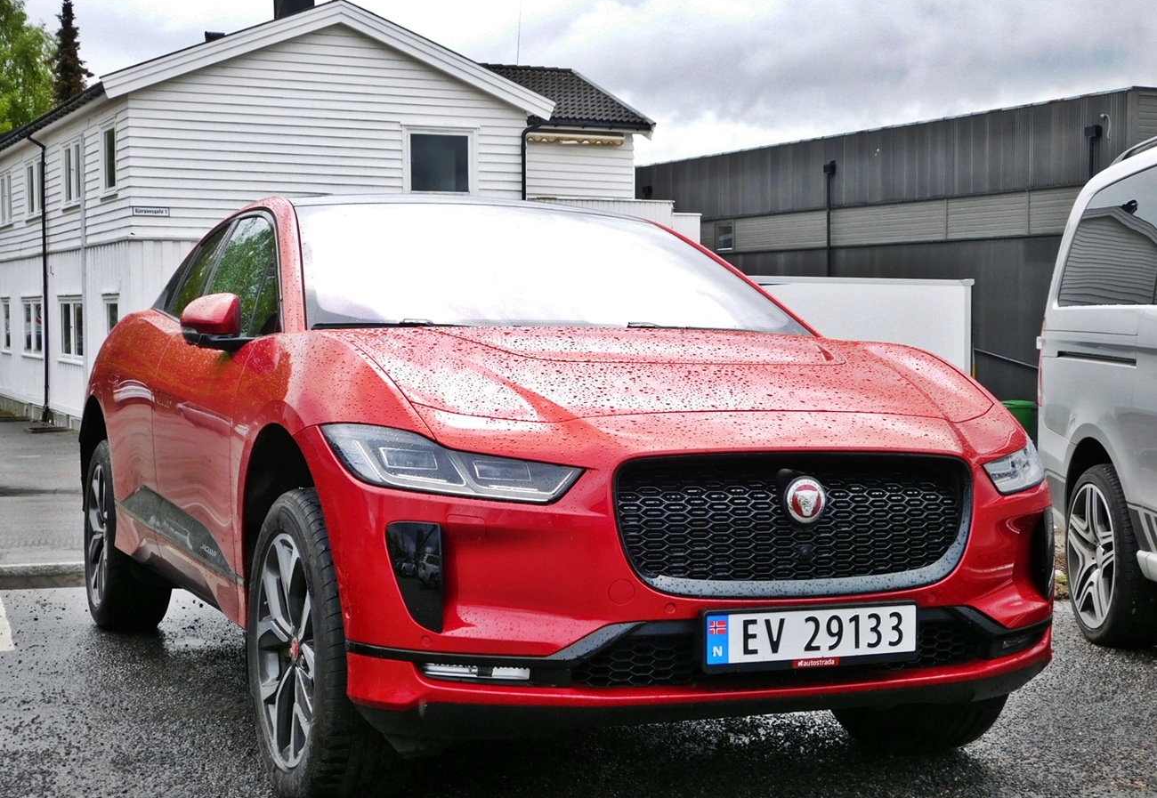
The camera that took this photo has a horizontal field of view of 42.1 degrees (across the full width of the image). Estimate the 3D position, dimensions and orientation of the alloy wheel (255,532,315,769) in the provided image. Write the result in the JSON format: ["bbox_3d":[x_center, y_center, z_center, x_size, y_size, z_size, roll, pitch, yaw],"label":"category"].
[{"bbox_3d":[-0.601,0.586,3.547,0.200,0.550,0.550,1,0,-25],"label":"alloy wheel"}]

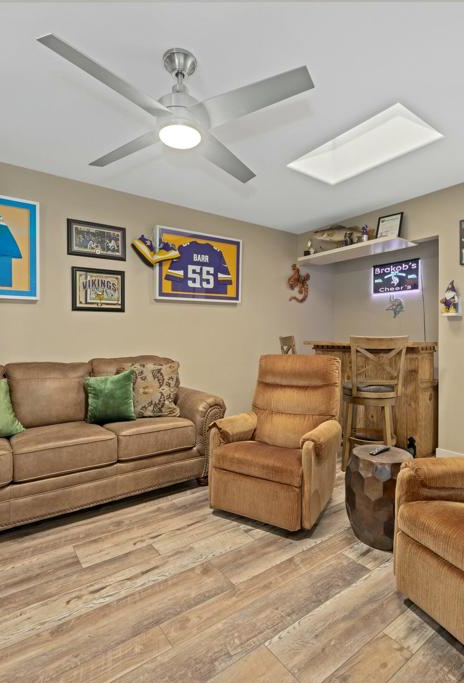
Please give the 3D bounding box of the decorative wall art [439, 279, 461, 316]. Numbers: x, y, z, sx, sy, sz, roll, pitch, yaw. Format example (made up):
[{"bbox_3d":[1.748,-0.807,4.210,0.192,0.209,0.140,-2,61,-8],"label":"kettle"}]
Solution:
[{"bbox_3d":[1.925,-0.383,3.263,0.130,0.310,0.155,-1,0,-37],"label":"decorative wall art"}]

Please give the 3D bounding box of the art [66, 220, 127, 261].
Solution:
[{"bbox_3d":[-1.171,-0.881,3.235,0.500,0.300,0.025,-1,0,-37],"label":"art"}]

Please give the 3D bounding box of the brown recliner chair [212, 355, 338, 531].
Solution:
[{"bbox_3d":[0.332,0.603,2.572,0.680,0.960,0.860,0,0,27],"label":"brown recliner chair"}]

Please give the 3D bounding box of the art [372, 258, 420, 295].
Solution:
[{"bbox_3d":[1.975,-0.765,4.460,0.030,0.360,0.590,-1,0,-37],"label":"art"}]

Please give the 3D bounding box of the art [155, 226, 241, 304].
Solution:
[{"bbox_3d":[-0.314,-0.766,3.863,1.020,0.700,0.050,-1,0,-37],"label":"art"}]

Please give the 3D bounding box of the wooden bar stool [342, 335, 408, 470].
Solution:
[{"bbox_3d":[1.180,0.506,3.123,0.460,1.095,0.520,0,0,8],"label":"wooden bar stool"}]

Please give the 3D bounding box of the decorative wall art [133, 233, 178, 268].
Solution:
[{"bbox_3d":[-0.720,-0.851,3.473,0.410,0.280,0.170,-1,0,-37],"label":"decorative wall art"}]

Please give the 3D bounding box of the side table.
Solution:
[{"bbox_3d":[0.855,0.857,2.075,0.420,0.460,0.420,-1,0,-37],"label":"side table"}]

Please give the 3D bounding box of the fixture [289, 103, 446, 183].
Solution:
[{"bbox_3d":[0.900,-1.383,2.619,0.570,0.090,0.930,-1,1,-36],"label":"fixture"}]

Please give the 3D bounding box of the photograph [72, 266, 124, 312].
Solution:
[{"bbox_3d":[-1.157,-0.444,3.231,0.452,0.374,0.025,-1,0,-37],"label":"photograph"}]

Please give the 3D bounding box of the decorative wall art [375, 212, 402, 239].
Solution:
[{"bbox_3d":[1.587,-1.138,3.716,0.020,0.300,0.250,19,-11,-36],"label":"decorative wall art"}]

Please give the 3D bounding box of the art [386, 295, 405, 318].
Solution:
[{"bbox_3d":[1.972,-0.415,4.483,0.020,0.280,0.230,-1,0,-37],"label":"art"}]

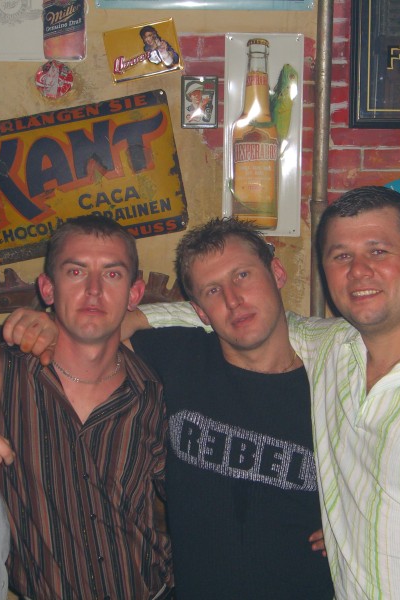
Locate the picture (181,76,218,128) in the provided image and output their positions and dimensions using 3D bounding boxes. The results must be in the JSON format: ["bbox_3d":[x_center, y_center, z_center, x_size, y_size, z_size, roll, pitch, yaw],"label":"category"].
[{"bbox_3d":[0.000,-0.535,3.563,0.100,0.142,0.010,0,5,0],"label":"picture"}]

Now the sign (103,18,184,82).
[{"bbox_3d":[-0.152,-0.671,3.551,0.191,0.142,0.010,-11,5,1],"label":"sign"}]

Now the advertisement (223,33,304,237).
[{"bbox_3d":[0.171,-0.444,3.565,0.213,0.547,0.020,1,5,0],"label":"advertisement"}]

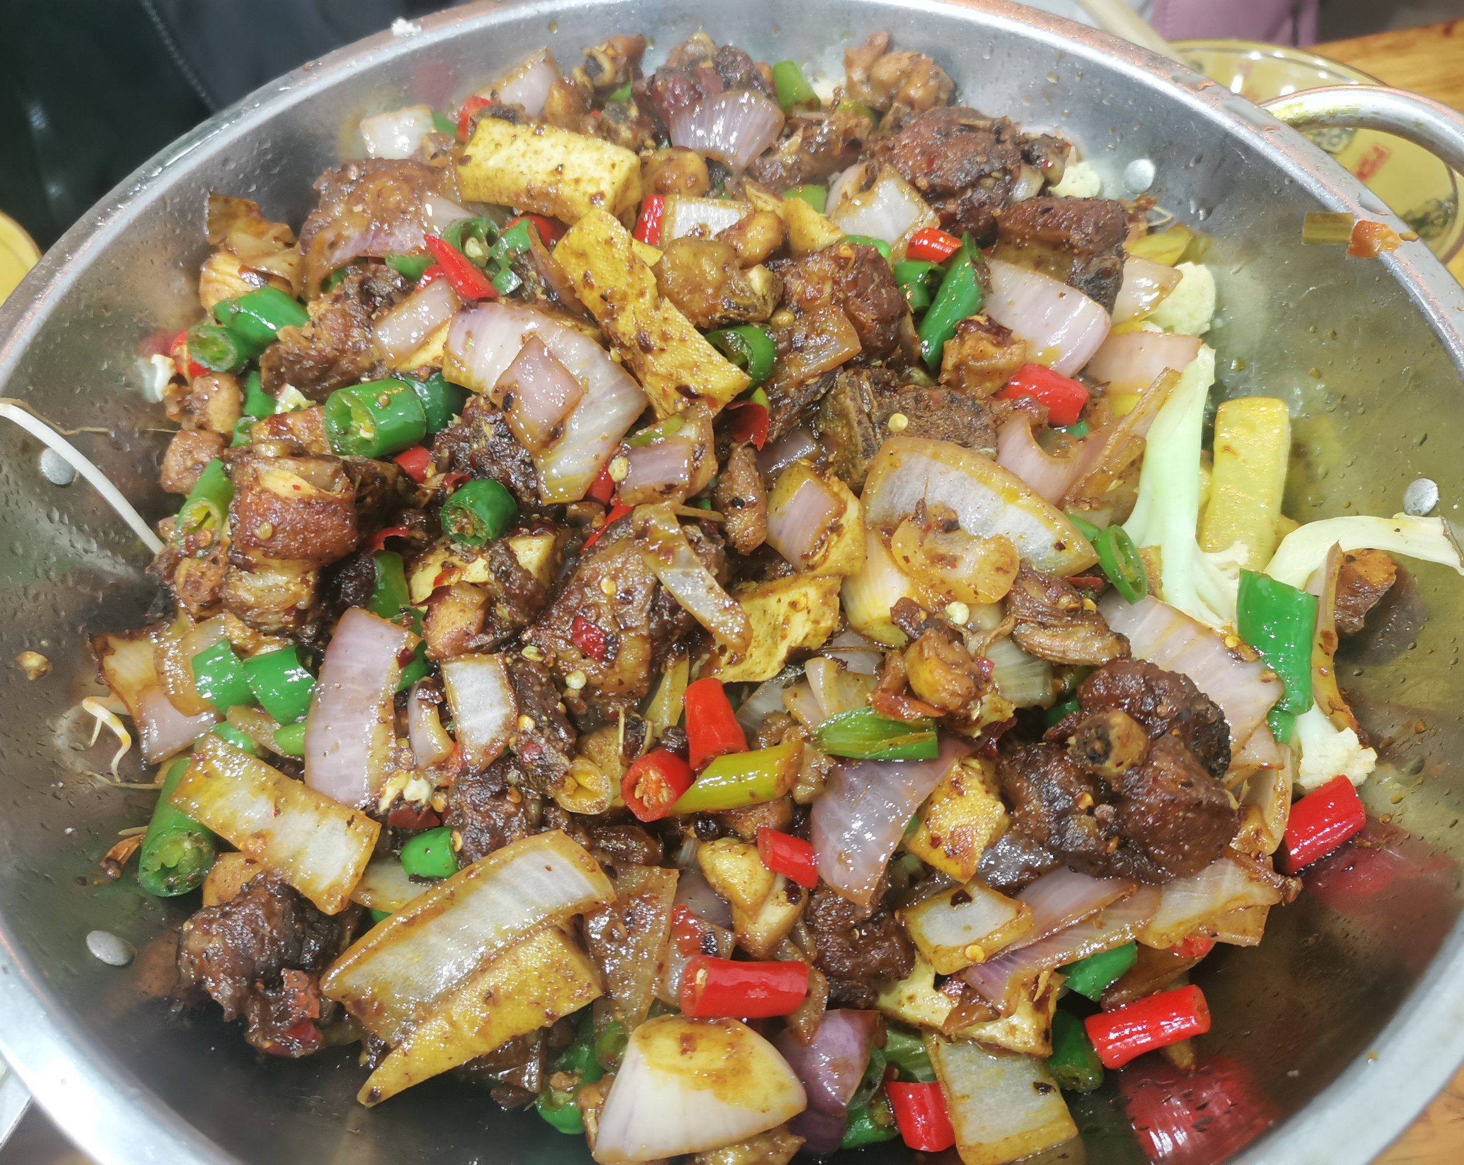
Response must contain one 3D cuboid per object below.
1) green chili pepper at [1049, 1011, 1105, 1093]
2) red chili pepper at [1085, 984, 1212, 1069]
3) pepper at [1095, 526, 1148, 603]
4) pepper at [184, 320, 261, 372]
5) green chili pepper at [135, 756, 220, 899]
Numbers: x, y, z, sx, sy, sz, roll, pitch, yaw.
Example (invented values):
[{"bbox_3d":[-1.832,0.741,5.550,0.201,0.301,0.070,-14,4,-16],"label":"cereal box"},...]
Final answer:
[{"bbox_3d":[0.071,0.097,0.251,0.011,0.011,0.017,-4,58,-1],"label":"green chili pepper"},{"bbox_3d":[0.075,0.081,0.220,0.021,0.009,0.010,-14,58,-9],"label":"red chili pepper"},{"bbox_3d":[0.085,-0.004,0.266,0.004,0.013,0.017,-27,46,38],"label":"pepper"},{"bbox_3d":[-0.137,-0.064,0.327,0.013,0.013,0.017,40,43,23],"label":"pepper"},{"bbox_3d":[-0.128,0.057,0.284,0.015,0.015,0.025,-3,62,1],"label":"green chili pepper"}]

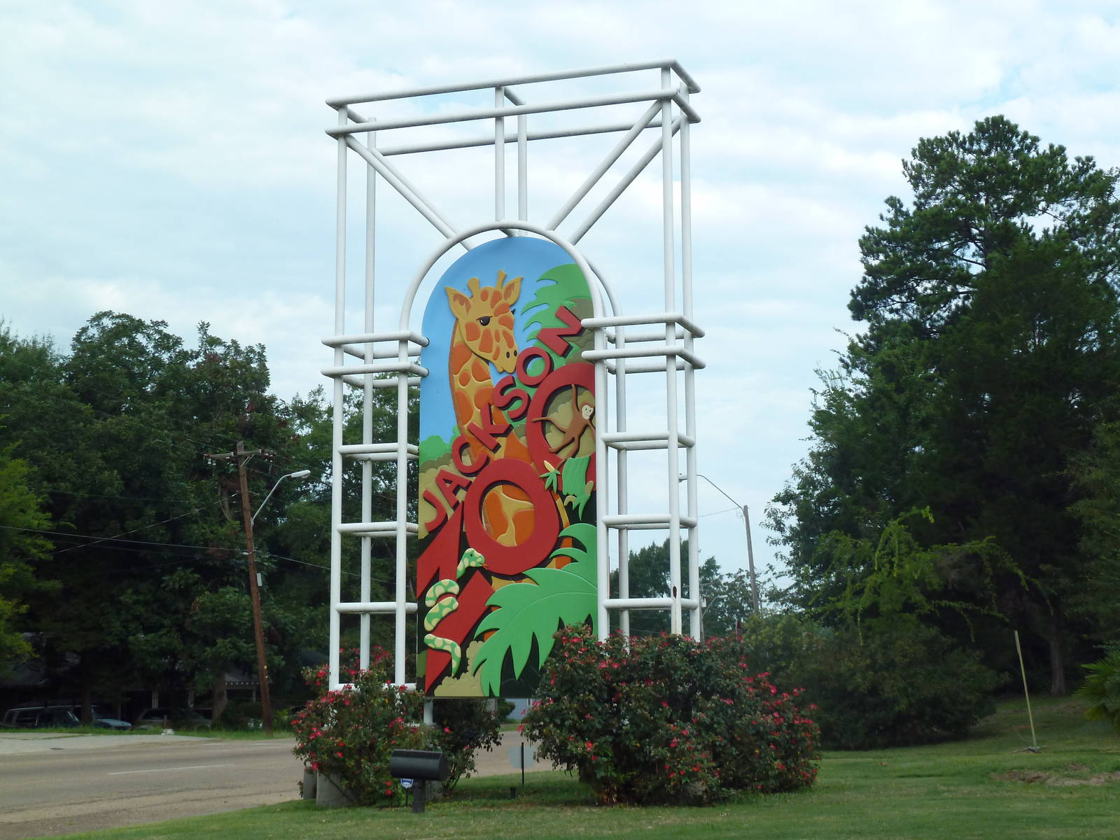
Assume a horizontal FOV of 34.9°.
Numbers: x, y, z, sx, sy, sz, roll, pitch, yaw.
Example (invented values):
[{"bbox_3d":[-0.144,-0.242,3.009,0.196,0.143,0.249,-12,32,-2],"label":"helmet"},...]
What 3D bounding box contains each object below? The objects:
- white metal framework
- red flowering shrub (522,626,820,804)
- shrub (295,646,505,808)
[{"bbox_3d":[-0.748,-0.310,28.023,5.998,10.008,1.587,-3,-8,19],"label":"white metal framework"},{"bbox_3d":[1.704,4.520,27.400,4.500,2.600,3.000,0,-7,0],"label":"red flowering shrub"},{"bbox_3d":[-2.567,4.850,28.300,3.300,2.400,2.700,0,-7,0],"label":"shrub"}]

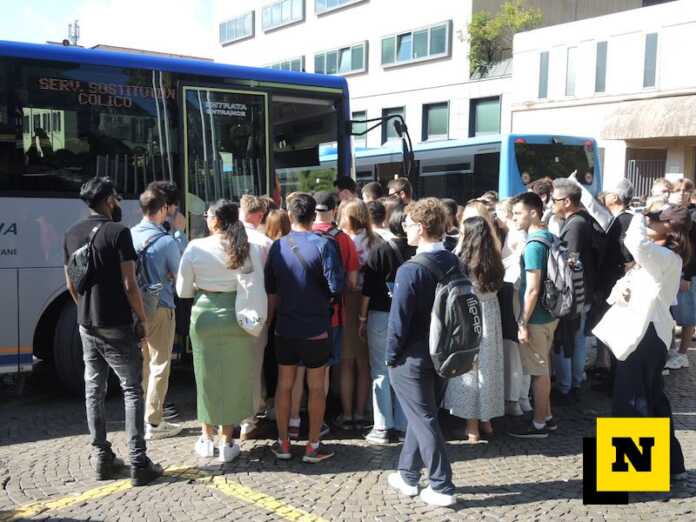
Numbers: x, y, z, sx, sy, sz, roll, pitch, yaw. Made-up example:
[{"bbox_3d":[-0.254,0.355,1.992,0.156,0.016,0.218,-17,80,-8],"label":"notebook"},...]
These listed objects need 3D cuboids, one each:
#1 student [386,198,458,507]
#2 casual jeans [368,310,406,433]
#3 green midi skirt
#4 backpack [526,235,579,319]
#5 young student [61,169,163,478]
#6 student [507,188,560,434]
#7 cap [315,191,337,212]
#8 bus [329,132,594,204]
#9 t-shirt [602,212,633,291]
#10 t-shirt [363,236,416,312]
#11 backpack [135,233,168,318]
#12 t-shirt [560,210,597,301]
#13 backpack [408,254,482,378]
[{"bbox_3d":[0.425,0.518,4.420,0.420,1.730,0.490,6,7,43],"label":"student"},{"bbox_3d":[0.296,0.767,5.450,0.390,0.930,0.310,-2,6,-34],"label":"casual jeans"},{"bbox_3d":[-0.834,0.642,5.080,0.440,0.880,0.370,0,5,-7],"label":"green midi skirt"},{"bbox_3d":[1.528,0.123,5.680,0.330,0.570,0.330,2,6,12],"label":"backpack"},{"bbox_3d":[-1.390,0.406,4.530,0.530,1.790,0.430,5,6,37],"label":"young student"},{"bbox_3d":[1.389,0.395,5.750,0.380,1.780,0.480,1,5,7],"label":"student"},{"bbox_3d":[-0.170,-0.463,5.900,0.190,0.160,0.260,2,6,12],"label":"cap"},{"bbox_3d":[-0.180,-0.830,17.100,2.550,3.100,12.000,-3,7,-36],"label":"bus"},{"bbox_3d":[2.231,-0.078,6.300,0.270,0.660,0.460,2,6,12],"label":"t-shirt"},{"bbox_3d":[0.315,0.095,5.400,0.430,0.550,0.270,-2,6,-30],"label":"t-shirt"},{"bbox_3d":[-1.375,0.094,5.320,0.290,0.530,0.180,5,7,40],"label":"backpack"},{"bbox_3d":[1.907,-0.045,6.320,0.310,0.710,0.460,3,6,25],"label":"t-shirt"},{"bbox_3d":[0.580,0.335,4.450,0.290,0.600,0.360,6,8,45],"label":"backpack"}]

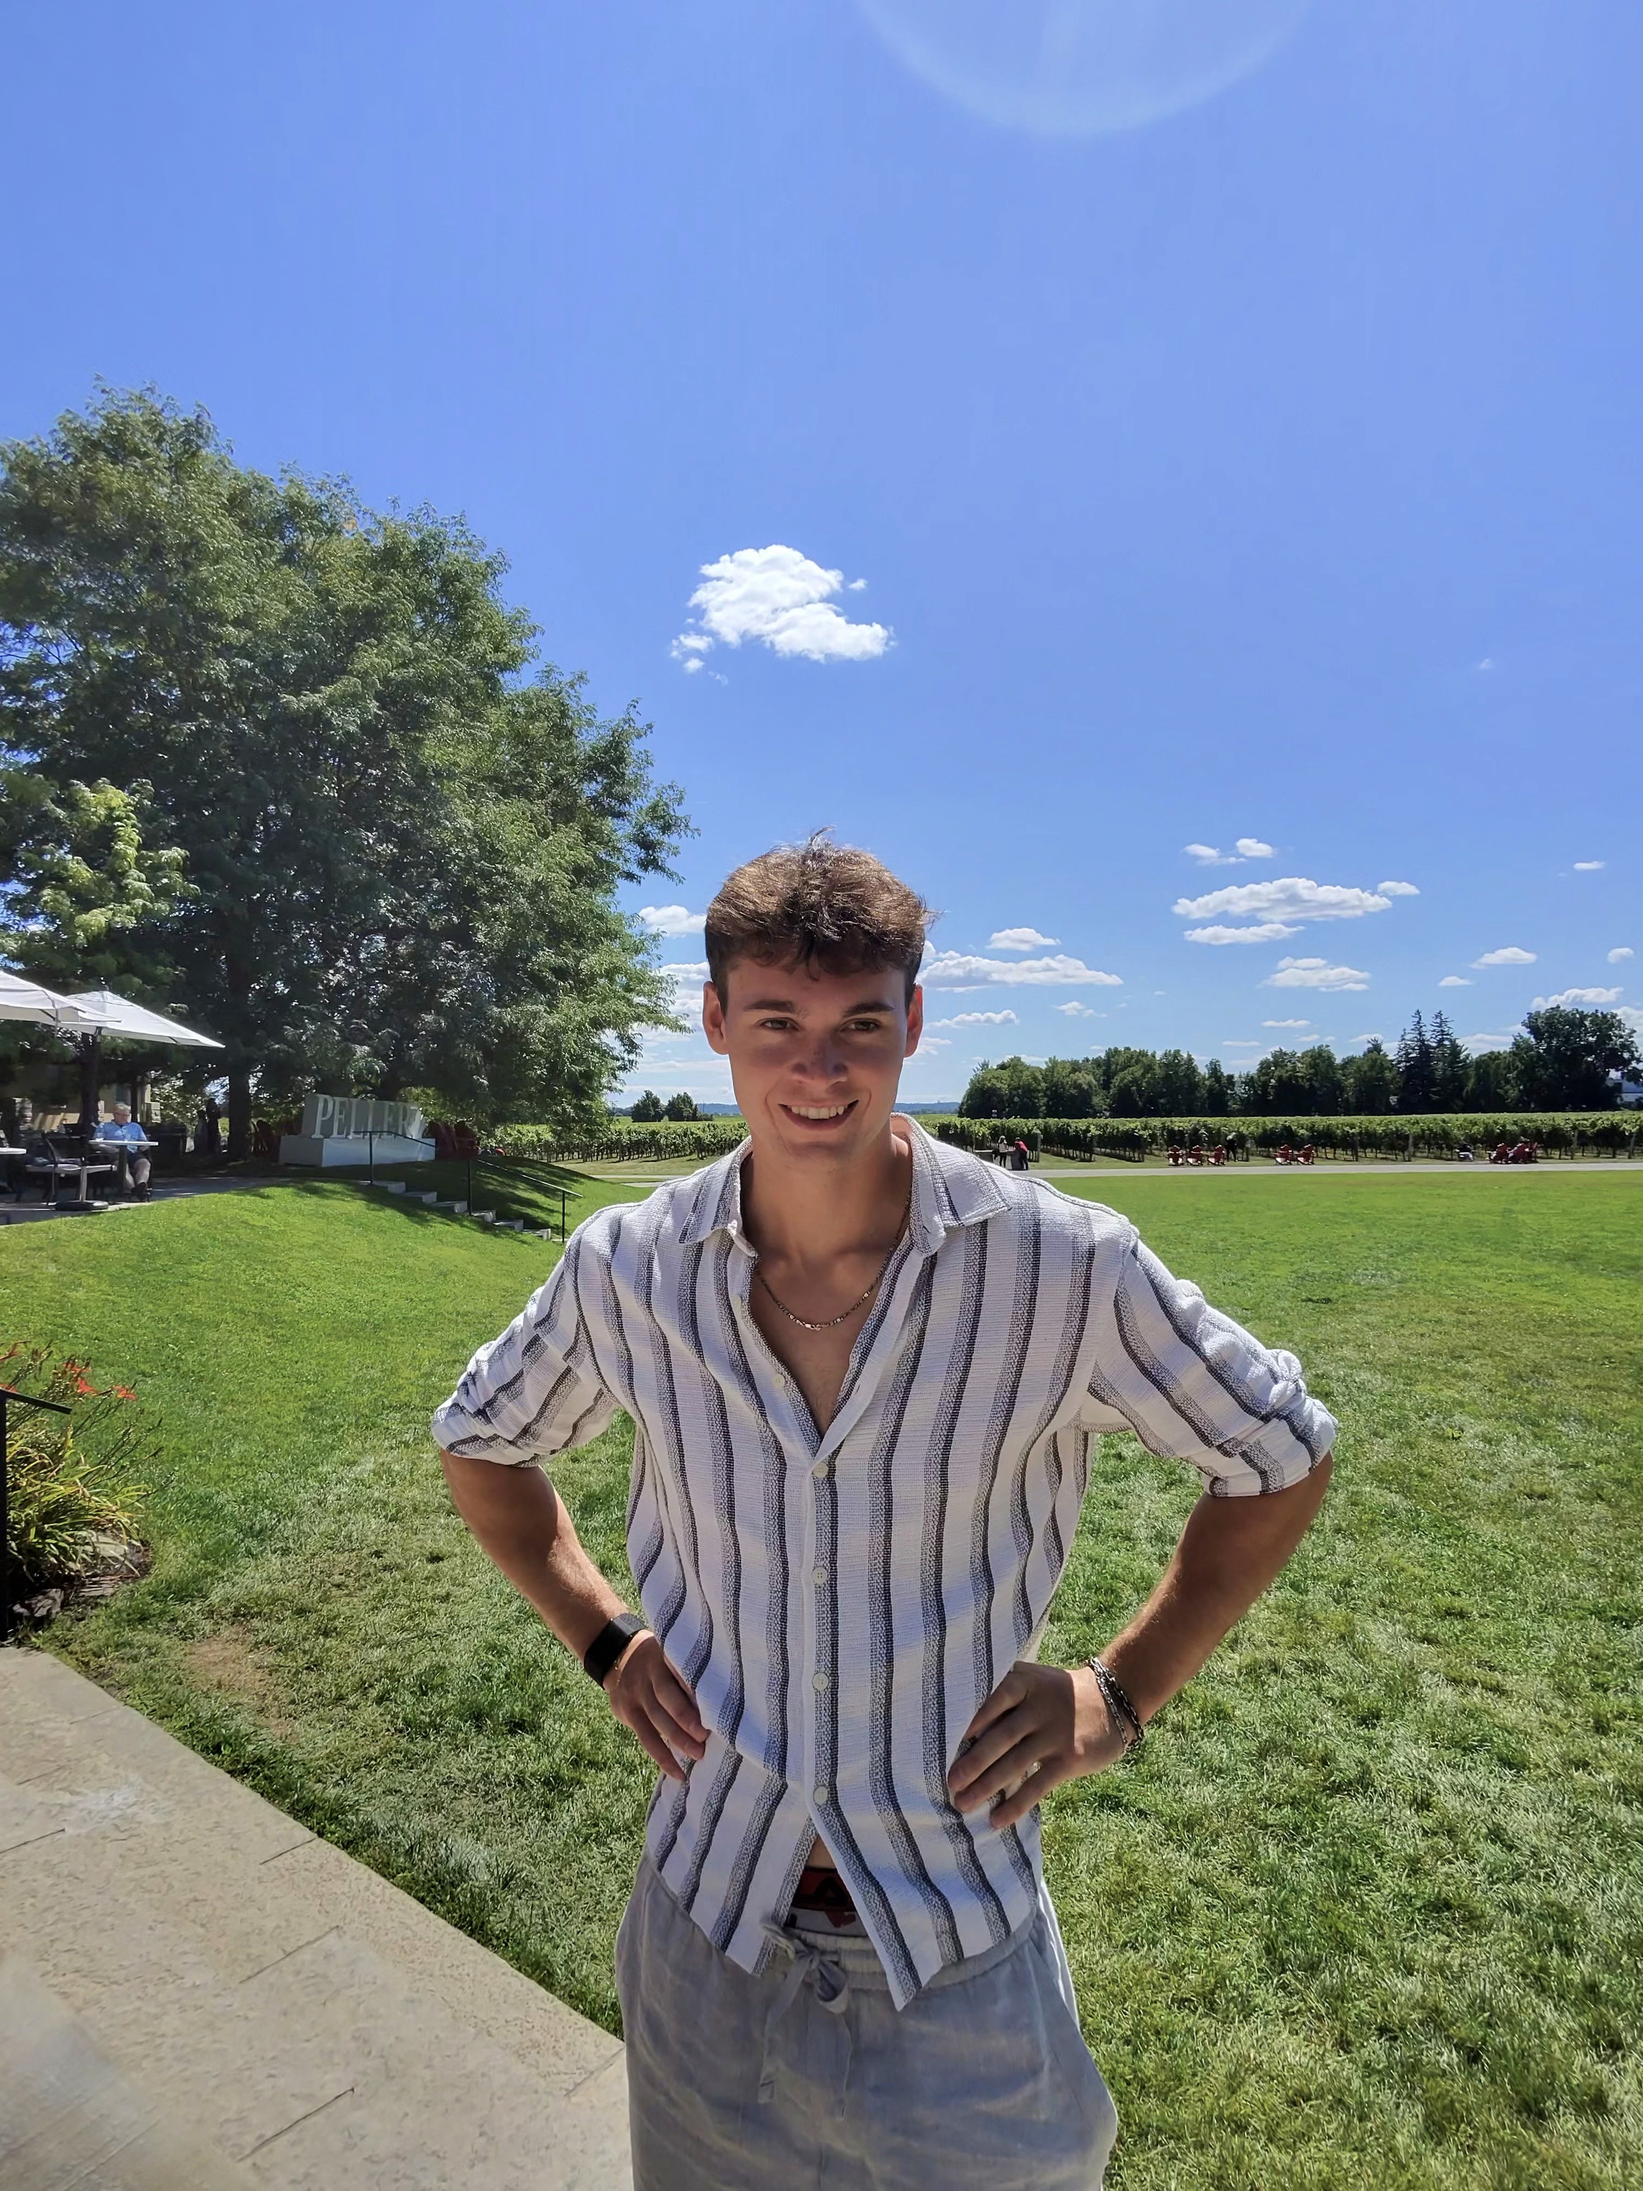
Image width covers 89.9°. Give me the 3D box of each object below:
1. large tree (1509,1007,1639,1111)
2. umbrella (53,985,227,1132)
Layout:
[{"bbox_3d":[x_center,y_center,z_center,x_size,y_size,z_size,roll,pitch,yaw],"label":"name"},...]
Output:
[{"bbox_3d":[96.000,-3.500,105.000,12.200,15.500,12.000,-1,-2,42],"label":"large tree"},{"bbox_3d":[-10.600,-0.110,12.200,2.200,2.900,2.200,0,-1,-3],"label":"umbrella"}]

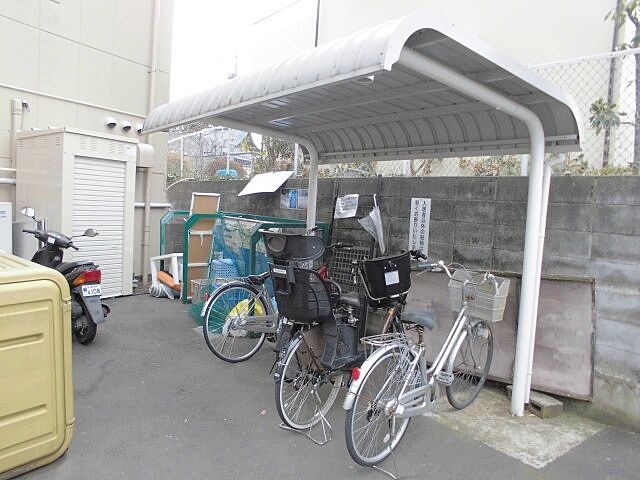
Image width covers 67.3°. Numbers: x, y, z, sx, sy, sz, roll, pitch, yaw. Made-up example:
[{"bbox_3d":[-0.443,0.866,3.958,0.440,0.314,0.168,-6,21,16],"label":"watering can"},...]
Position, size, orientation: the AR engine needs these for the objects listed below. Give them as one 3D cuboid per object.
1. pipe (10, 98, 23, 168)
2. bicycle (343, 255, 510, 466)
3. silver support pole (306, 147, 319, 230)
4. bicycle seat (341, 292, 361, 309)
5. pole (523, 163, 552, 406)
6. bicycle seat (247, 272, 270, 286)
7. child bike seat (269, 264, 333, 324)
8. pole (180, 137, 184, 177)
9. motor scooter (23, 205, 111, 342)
[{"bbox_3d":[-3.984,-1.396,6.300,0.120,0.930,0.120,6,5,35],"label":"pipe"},{"bbox_3d":[0.743,0.744,3.073,0.580,1.070,1.800,7,5,42],"label":"bicycle"},{"bbox_3d":[-0.109,-0.065,5.720,0.090,2.050,0.090,1,5,-36],"label":"silver support pole"},{"bbox_3d":[0.188,0.391,3.110,0.190,0.100,0.250,7,5,38],"label":"bicycle seat"},{"bbox_3d":[1.639,0.334,3.611,0.062,1.800,0.062,1,5,-38],"label":"pole"},{"bbox_3d":[-0.519,0.347,4.225,0.250,0.100,0.190,0,5,-44],"label":"bicycle seat"},{"bbox_3d":[-0.116,0.302,2.715,0.330,0.330,0.270,7,5,38],"label":"child bike seat"},{"bbox_3d":[-2.742,-1.668,9.600,0.045,0.820,0.045,1,5,-36],"label":"pole"},{"bbox_3d":[-2.559,0.327,4.748,1.700,1.160,0.700,7,5,41],"label":"motor scooter"}]

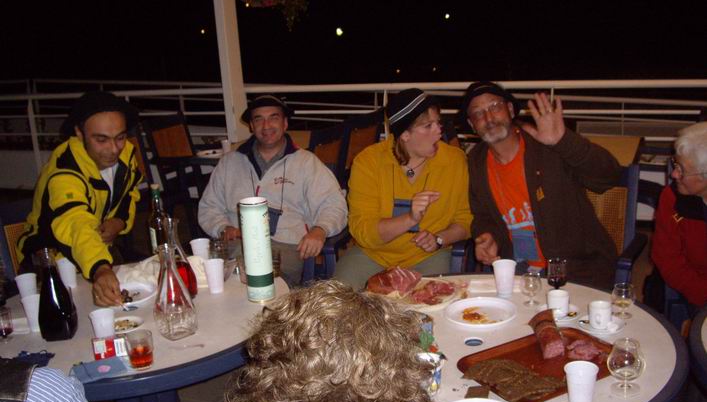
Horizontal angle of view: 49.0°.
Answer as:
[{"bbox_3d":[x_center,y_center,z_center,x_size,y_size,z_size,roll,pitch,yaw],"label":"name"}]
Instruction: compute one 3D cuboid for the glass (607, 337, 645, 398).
[{"bbox_3d":[0.610,0.374,1.740,0.081,0.110,0.081,-5,14,0],"label":"glass"}]

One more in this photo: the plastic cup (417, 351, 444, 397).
[{"bbox_3d":[0.173,0.396,1.778,0.072,0.090,0.072,-4,14,1],"label":"plastic cup"}]

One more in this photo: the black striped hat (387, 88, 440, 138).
[{"bbox_3d":[0.224,-0.327,2.900,0.250,0.130,0.225,-32,10,25],"label":"black striped hat"}]

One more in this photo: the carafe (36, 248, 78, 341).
[{"bbox_3d":[-0.868,0.265,2.227,0.120,0.260,0.120,-4,15,0],"label":"carafe"}]

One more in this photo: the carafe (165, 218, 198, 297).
[{"bbox_3d":[-0.573,0.177,2.488,0.120,0.255,0.120,-4,15,0],"label":"carafe"}]

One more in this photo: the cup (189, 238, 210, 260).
[{"bbox_3d":[-0.548,0.198,2.813,0.073,0.100,0.073,-5,14,0],"label":"cup"}]

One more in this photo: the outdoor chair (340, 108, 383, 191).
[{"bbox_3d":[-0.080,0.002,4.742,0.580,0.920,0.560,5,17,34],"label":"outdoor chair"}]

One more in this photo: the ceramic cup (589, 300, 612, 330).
[{"bbox_3d":[0.649,0.299,2.038,0.060,0.063,0.075,-2,14,8],"label":"ceramic cup"}]

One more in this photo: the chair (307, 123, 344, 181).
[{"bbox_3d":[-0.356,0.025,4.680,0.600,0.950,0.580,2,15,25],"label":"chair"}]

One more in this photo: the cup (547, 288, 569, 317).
[{"bbox_3d":[0.567,0.284,2.150,0.062,0.066,0.062,-5,14,1],"label":"cup"}]

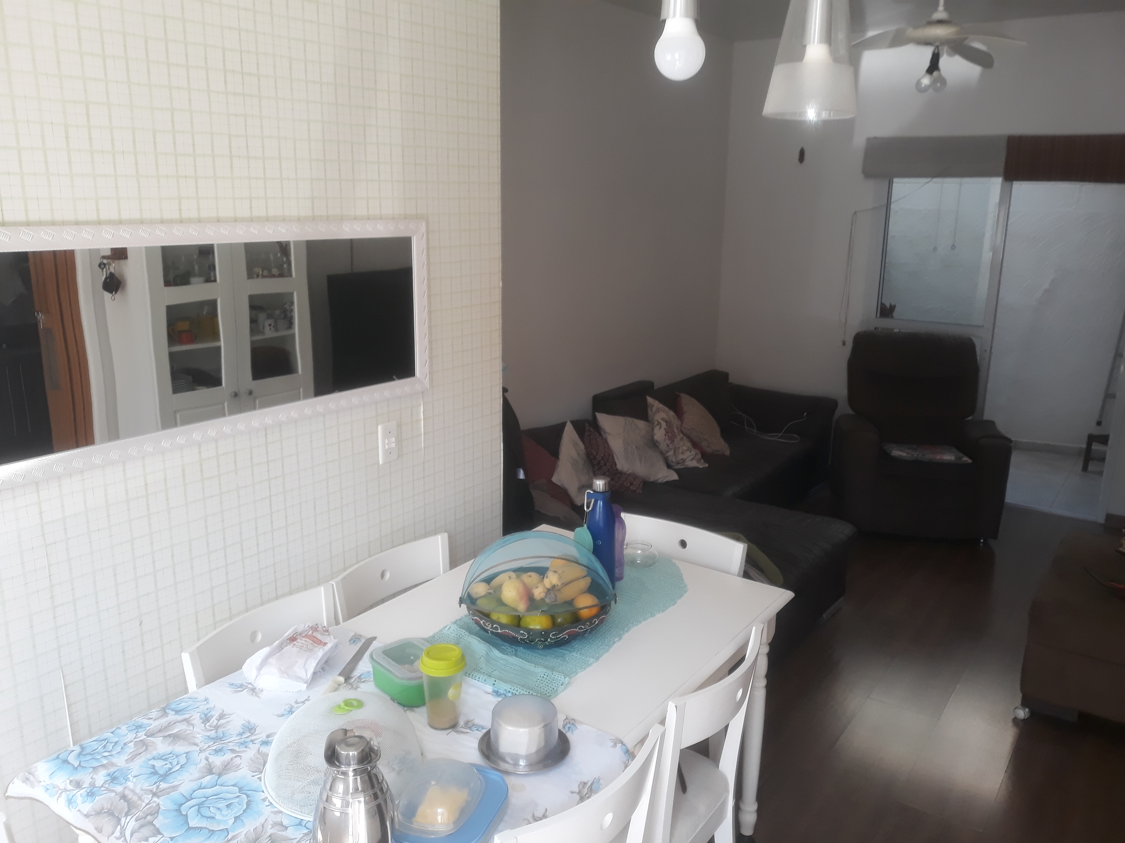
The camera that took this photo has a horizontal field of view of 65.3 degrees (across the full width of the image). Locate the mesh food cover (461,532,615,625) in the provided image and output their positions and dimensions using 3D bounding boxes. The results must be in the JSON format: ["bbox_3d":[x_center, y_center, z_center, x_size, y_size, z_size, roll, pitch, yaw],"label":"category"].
[{"bbox_3d":[-0.053,0.361,2.122,0.375,0.165,0.300,0,14,-5],"label":"mesh food cover"}]

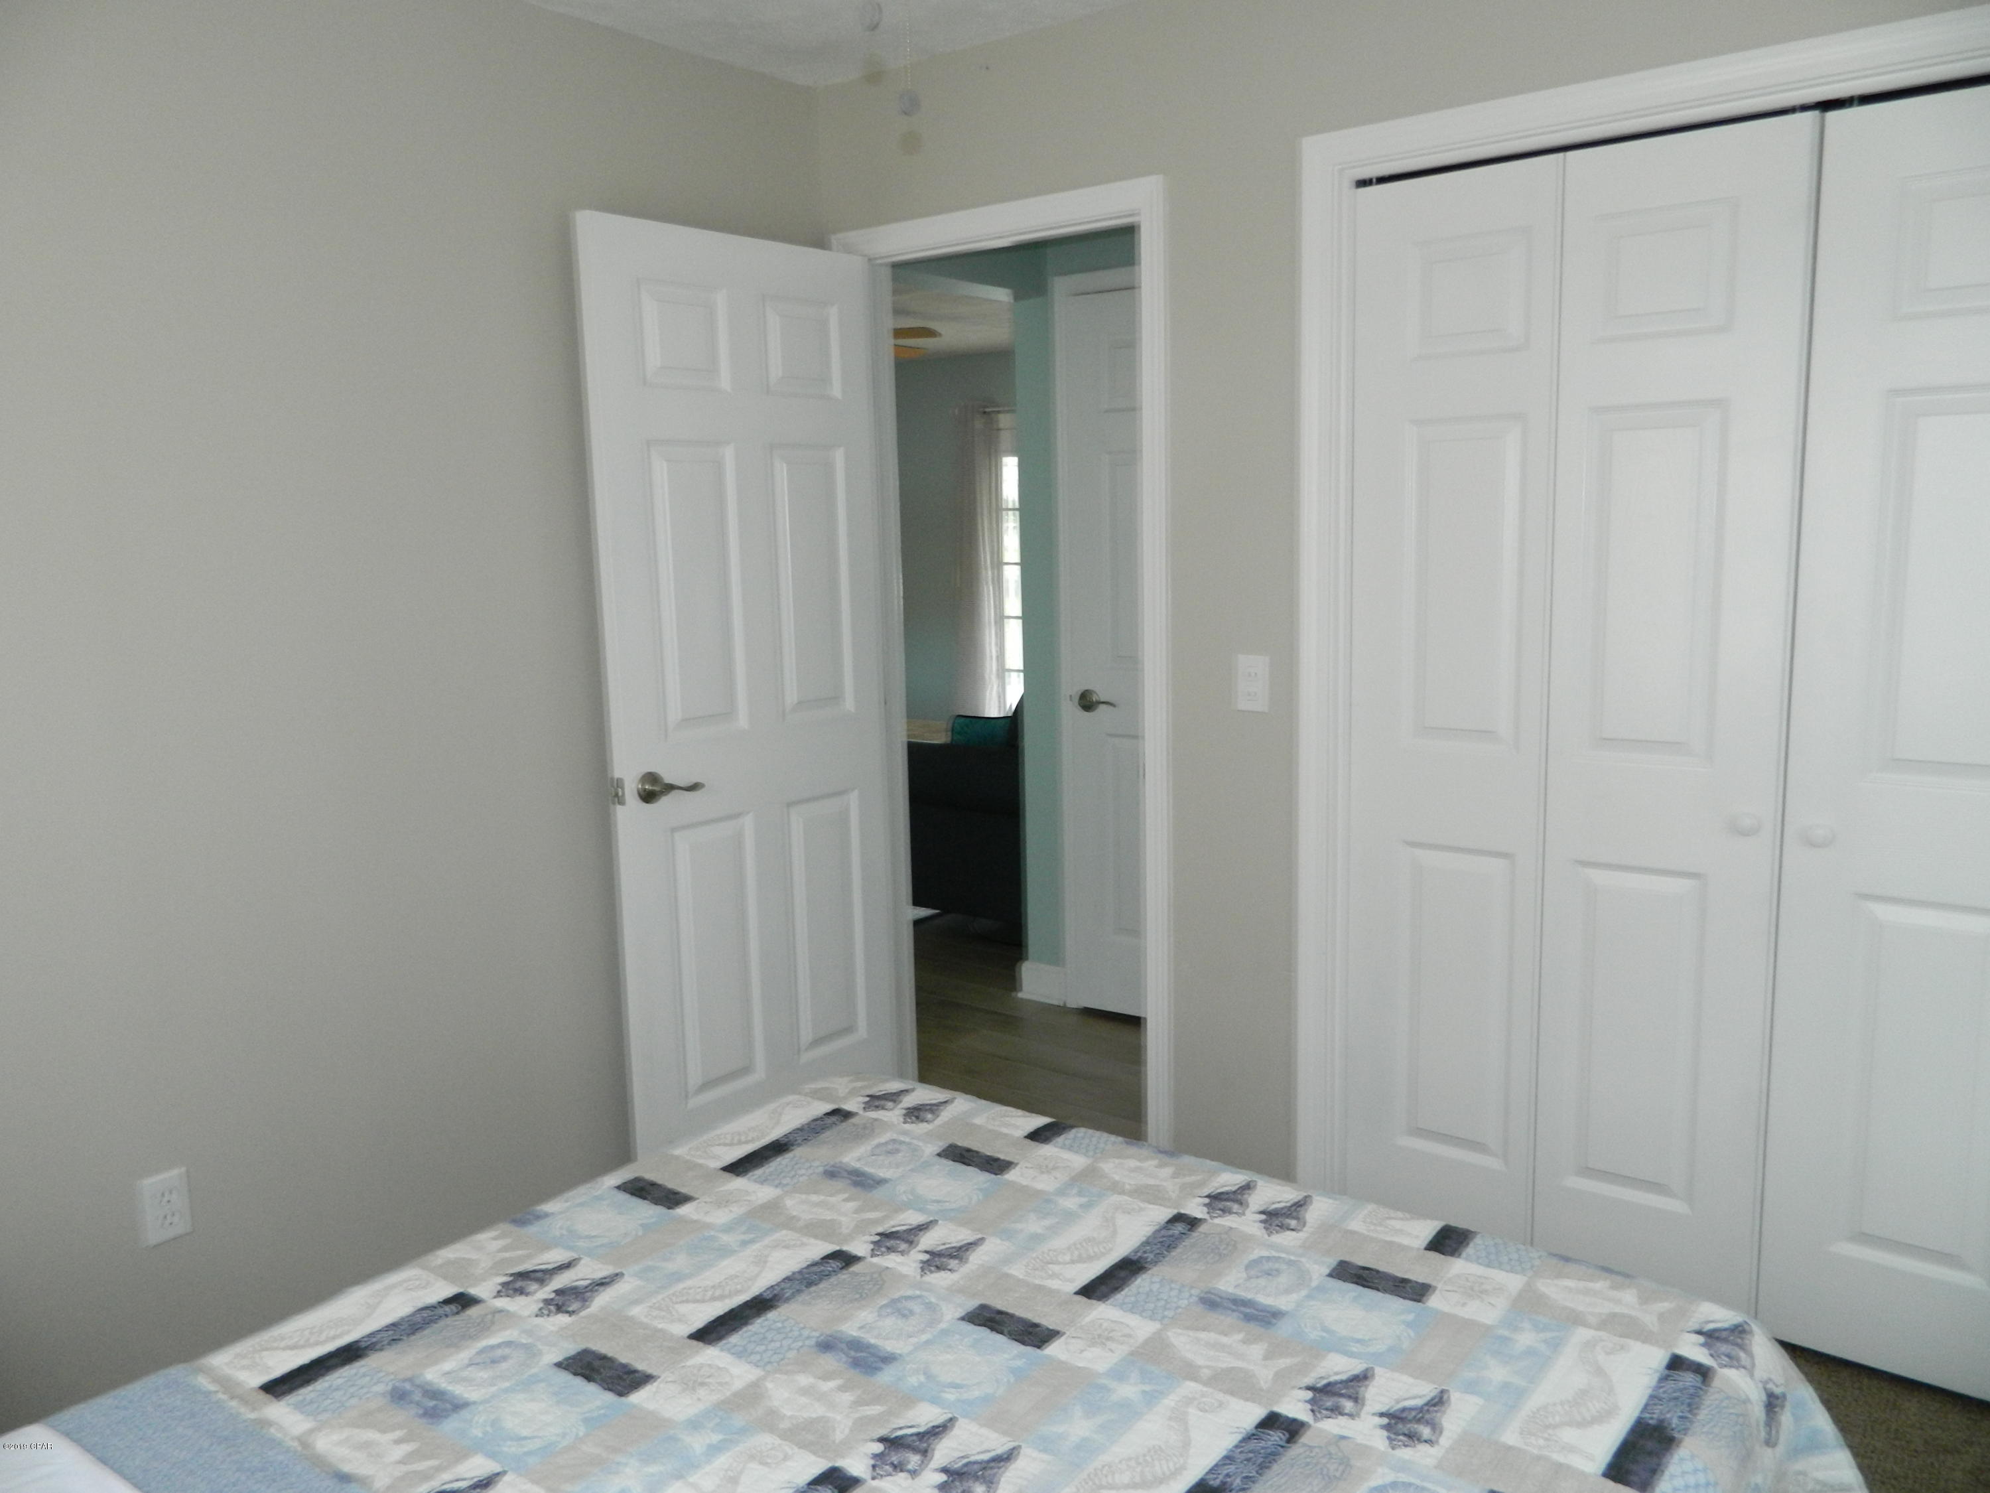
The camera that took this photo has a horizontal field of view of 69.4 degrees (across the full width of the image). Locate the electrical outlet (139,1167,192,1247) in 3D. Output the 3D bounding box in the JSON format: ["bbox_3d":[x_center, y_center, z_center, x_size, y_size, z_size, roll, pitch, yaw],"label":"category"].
[{"bbox_3d":[-1.406,0.782,2.437,0.010,0.116,0.073,6,11,42],"label":"electrical outlet"}]

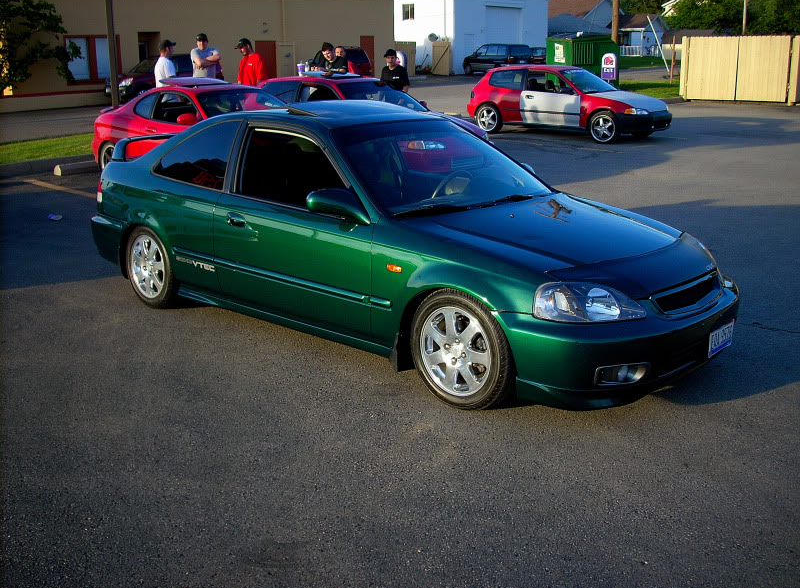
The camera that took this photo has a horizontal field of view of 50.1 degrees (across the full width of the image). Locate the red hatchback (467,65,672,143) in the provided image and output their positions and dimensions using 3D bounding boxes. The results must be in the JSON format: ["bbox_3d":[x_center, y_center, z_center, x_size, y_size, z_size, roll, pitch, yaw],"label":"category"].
[{"bbox_3d":[3.237,-3.703,16.340,4.070,1.340,1.690,14,22,41],"label":"red hatchback"}]

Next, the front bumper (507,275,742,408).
[{"bbox_3d":[1.236,0.142,4.311,0.620,0.450,1.660,13,21,39],"label":"front bumper"}]

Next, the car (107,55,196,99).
[{"bbox_3d":[-7.875,-7.211,28.715,1.770,1.660,4.500,8,18,28],"label":"car"}]

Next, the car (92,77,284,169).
[{"bbox_3d":[-2.221,-1.981,10.602,4.340,1.310,1.730,14,21,41],"label":"car"}]

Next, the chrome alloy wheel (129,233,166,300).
[{"bbox_3d":[-1.657,-0.196,5.801,0.440,0.440,0.180,13,21,40],"label":"chrome alloy wheel"}]

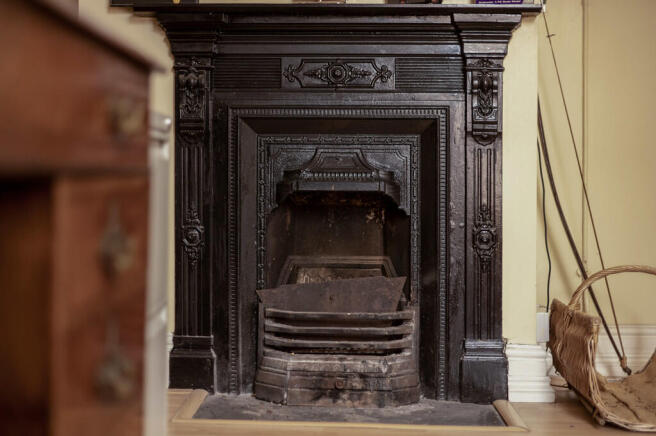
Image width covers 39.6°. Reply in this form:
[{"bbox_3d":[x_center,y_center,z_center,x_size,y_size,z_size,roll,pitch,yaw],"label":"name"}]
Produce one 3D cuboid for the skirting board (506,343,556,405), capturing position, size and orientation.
[{"bbox_3d":[0.597,0.459,2.700,0.147,0.169,0.047,0,2,2],"label":"skirting board"}]

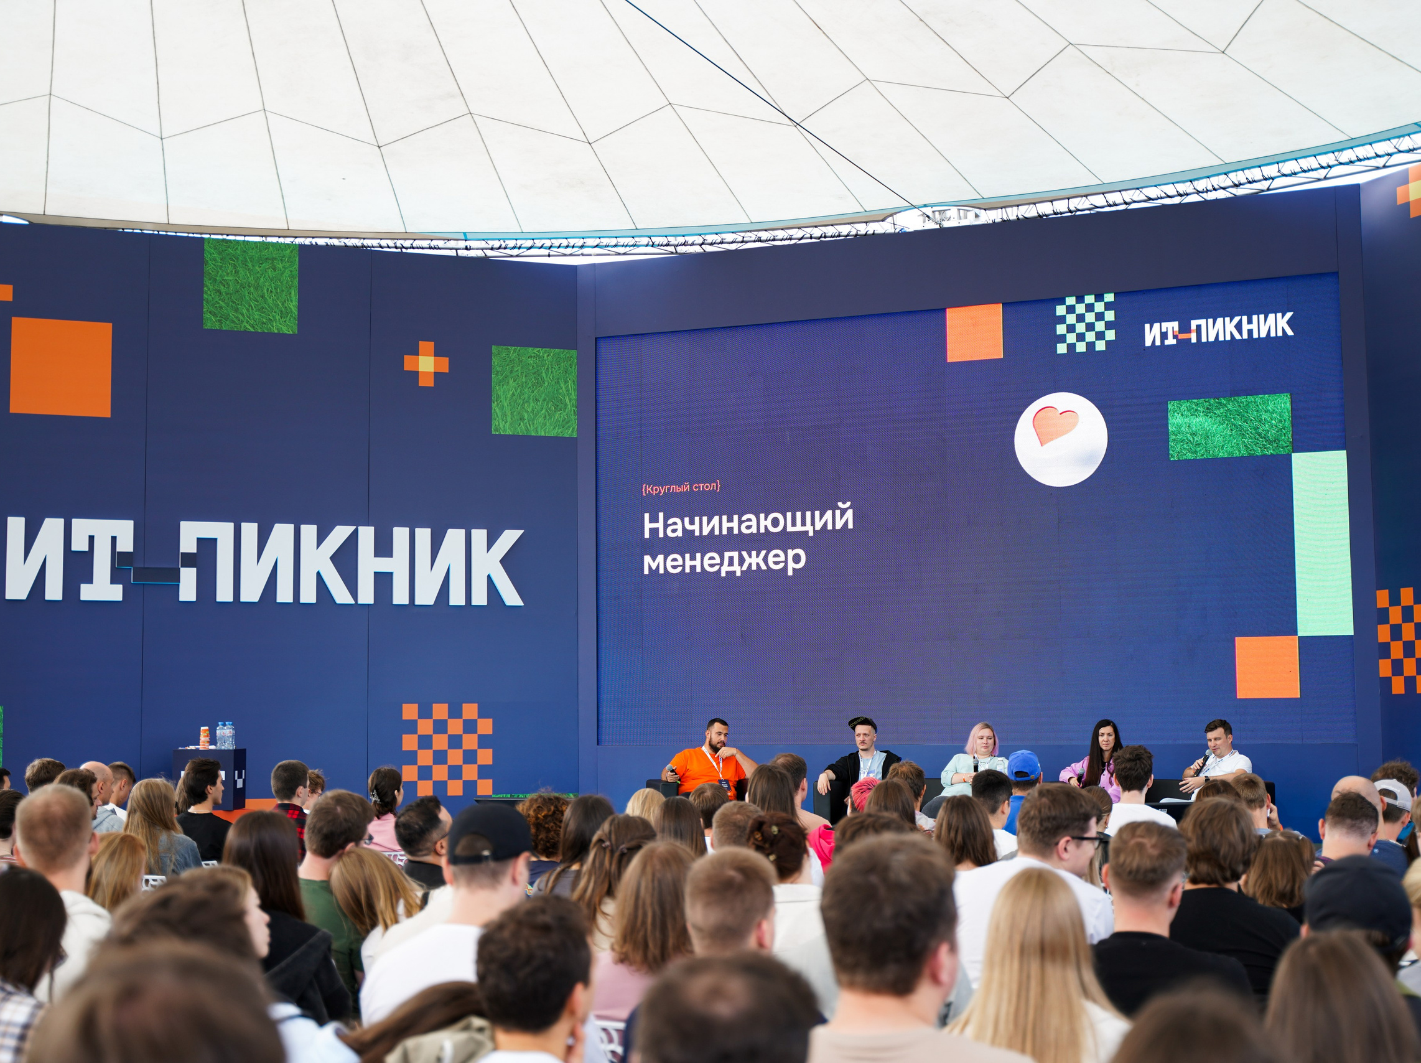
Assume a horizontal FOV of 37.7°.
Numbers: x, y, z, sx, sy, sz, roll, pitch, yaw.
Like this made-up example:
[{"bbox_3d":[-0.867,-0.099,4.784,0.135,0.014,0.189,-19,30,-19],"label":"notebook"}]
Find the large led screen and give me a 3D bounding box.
[{"bbox_3d":[2.111,-0.052,18.545,6.857,3.900,0.100,-3,-5,23],"label":"large led screen"}]

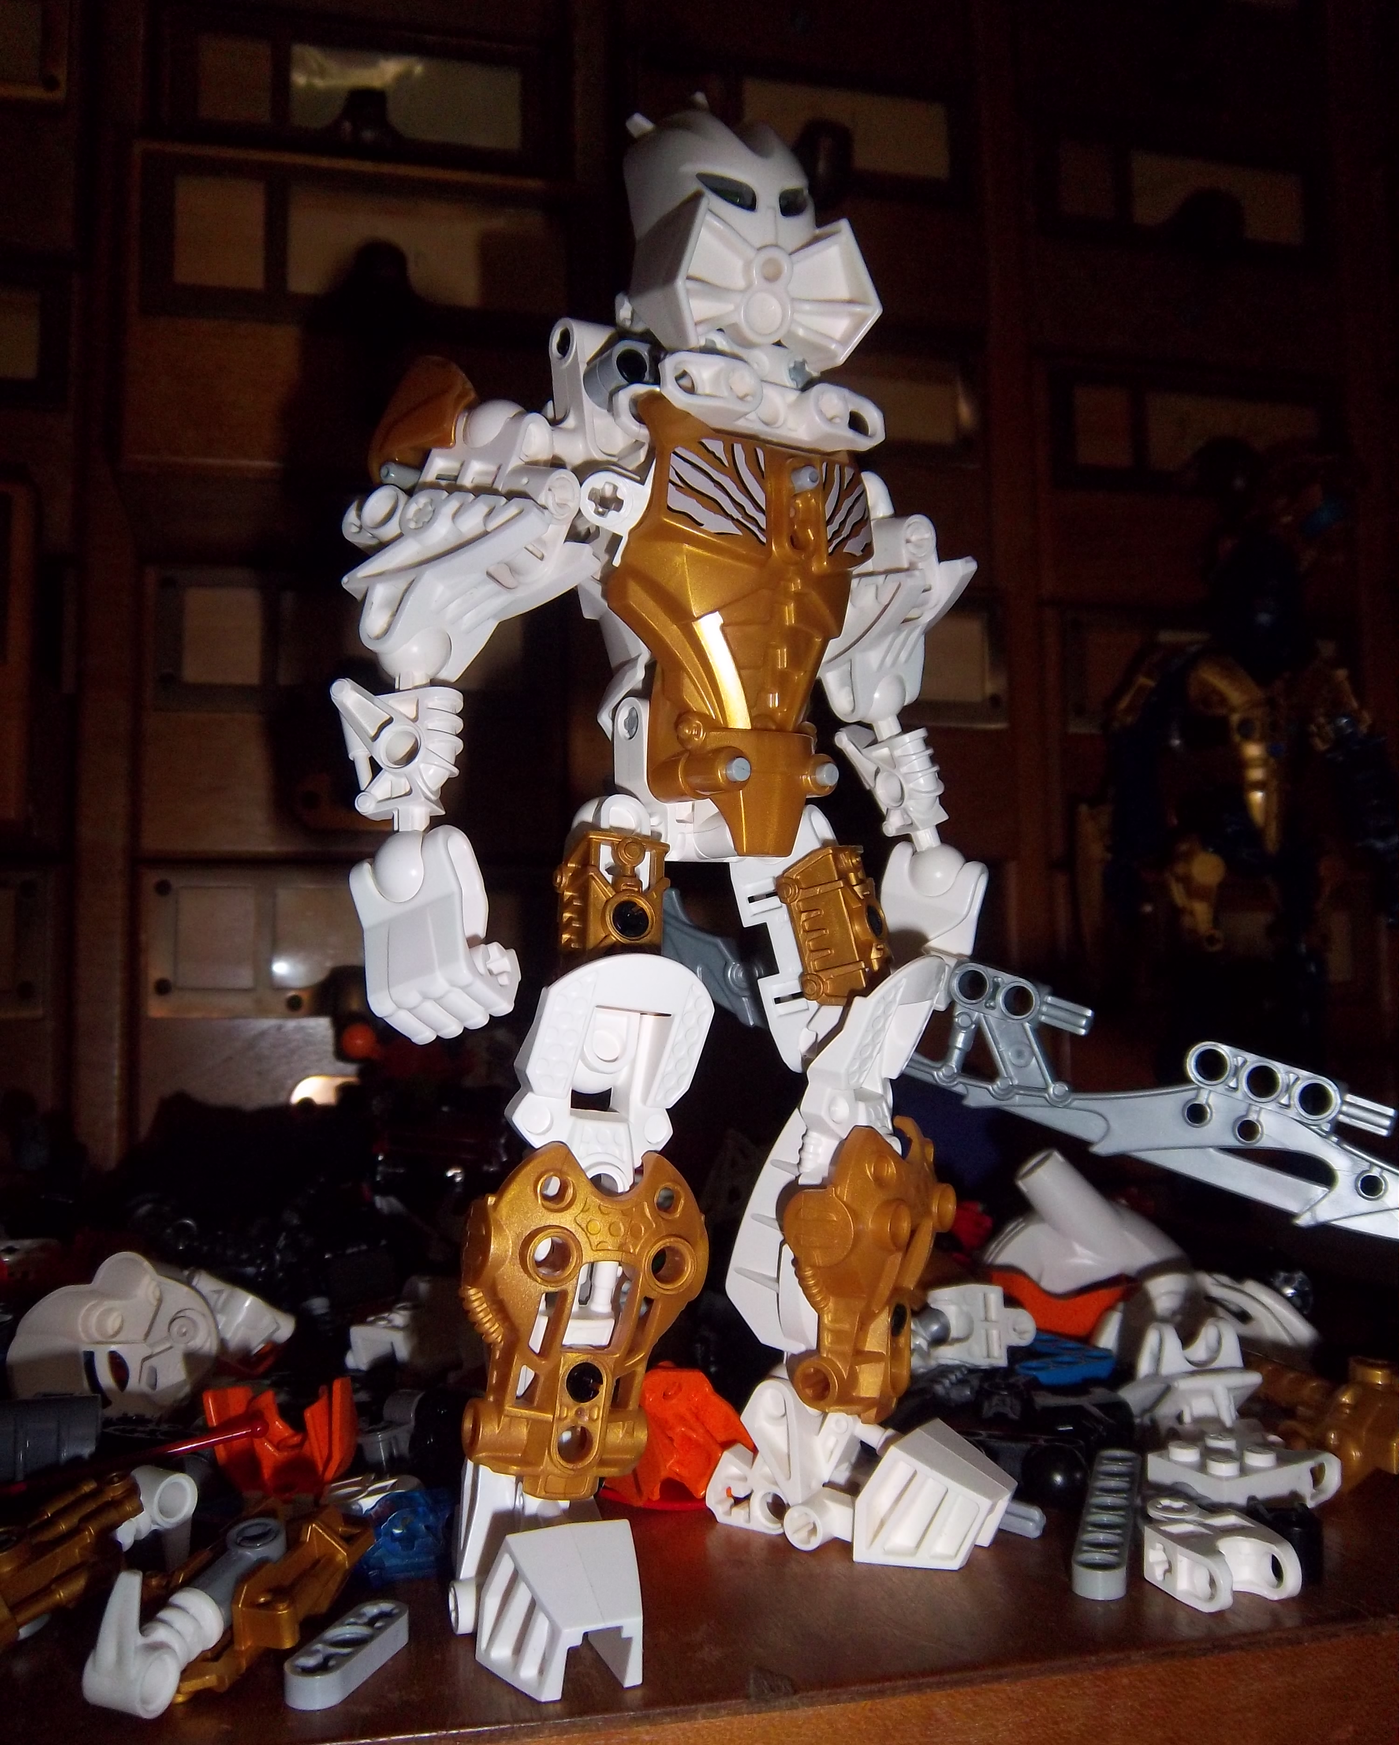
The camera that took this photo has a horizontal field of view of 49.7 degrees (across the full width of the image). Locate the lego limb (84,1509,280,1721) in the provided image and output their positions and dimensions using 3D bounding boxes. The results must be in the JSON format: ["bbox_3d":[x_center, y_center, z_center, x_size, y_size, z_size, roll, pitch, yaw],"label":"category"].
[{"bbox_3d":[-0.063,0.088,0.186,0.012,0.015,0.030,-3,15,24],"label":"lego limb"}]

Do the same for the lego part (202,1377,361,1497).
[{"bbox_3d":[-0.067,0.091,0.242,0.024,0.016,0.015,-1,-5,0],"label":"lego part"}]

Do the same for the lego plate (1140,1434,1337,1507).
[{"bbox_3d":[0.086,0.095,0.238,0.024,0.009,0.016,1,-5,-28],"label":"lego plate"}]

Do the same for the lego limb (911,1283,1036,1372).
[{"bbox_3d":[0.051,0.084,0.281,0.024,0.016,0.009,-3,-33,23],"label":"lego limb"}]

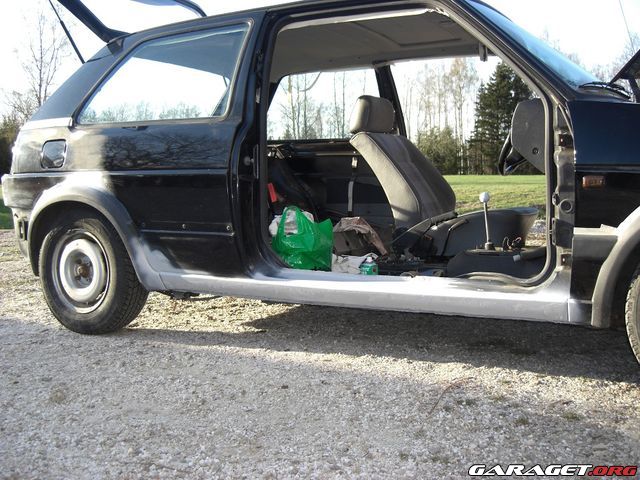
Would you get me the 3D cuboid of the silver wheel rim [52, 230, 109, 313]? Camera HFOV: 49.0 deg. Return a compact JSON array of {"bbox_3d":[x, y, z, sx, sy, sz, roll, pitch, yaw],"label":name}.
[{"bbox_3d":[-1.018,0.137,3.128,0.370,0.370,0.140,2,6,27],"label":"silver wheel rim"}]

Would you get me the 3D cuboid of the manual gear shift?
[{"bbox_3d":[0.721,-0.084,3.041,0.065,0.258,0.055,2,6,27],"label":"manual gear shift"}]

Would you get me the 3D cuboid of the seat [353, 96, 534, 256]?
[{"bbox_3d":[0.595,-0.321,3.480,0.880,0.820,0.500,2,6,27],"label":"seat"}]

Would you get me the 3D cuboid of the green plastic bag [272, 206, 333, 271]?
[{"bbox_3d":[-0.078,0.009,2.907,0.240,0.290,0.190,2,6,27],"label":"green plastic bag"}]

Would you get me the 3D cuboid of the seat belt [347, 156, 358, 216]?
[{"bbox_3d":[0.189,-0.302,3.979,0.065,0.345,0.035,2,6,27],"label":"seat belt"}]

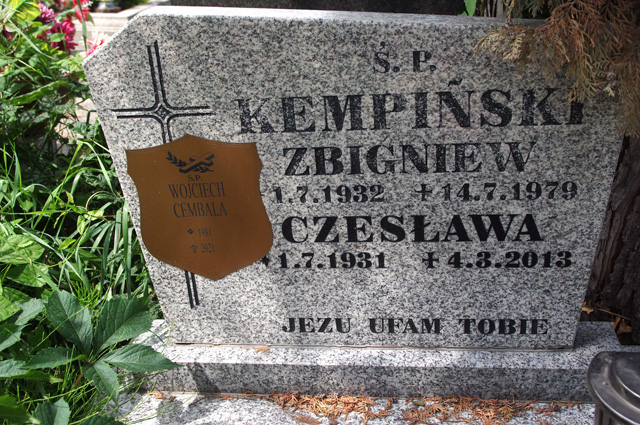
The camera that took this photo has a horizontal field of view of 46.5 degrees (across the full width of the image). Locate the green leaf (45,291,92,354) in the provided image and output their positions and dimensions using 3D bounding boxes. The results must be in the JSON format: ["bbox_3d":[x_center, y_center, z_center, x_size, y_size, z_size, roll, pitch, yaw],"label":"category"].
[{"bbox_3d":[-0.386,0.170,1.150,0.060,0.020,0.113,-22,62,-13],"label":"green leaf"}]

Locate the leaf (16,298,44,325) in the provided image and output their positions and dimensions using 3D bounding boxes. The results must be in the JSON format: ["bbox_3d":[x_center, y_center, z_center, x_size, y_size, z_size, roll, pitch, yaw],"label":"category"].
[{"bbox_3d":[-0.447,0.153,1.150,0.056,0.012,0.035,-41,52,-18],"label":"leaf"}]

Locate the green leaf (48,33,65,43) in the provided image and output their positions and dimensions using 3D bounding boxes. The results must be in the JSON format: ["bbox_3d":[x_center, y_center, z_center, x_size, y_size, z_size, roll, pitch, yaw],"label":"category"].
[{"bbox_3d":[-0.674,-0.446,1.900,0.045,0.007,0.026,-9,36,15],"label":"green leaf"}]

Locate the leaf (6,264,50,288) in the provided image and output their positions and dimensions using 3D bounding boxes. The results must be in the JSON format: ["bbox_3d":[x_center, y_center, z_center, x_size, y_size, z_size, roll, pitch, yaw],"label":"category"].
[{"bbox_3d":[-0.489,0.106,1.250,0.070,0.015,0.060,-25,44,-29],"label":"leaf"}]

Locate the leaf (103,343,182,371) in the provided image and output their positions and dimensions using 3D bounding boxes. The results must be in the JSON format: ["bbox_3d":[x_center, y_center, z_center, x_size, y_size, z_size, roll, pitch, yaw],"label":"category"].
[{"bbox_3d":[-0.268,0.221,1.120,0.115,0.018,0.058,4,24,0],"label":"leaf"}]

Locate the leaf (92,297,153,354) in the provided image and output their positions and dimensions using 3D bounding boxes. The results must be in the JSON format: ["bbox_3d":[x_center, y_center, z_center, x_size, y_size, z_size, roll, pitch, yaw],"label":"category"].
[{"bbox_3d":[-0.306,0.174,1.150,0.064,0.022,0.118,30,54,27],"label":"leaf"}]

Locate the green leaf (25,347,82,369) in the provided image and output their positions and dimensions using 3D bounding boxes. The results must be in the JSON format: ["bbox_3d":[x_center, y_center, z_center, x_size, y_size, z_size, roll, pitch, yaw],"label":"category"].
[{"bbox_3d":[-0.397,0.217,1.110,0.090,0.018,0.045,-10,24,-15],"label":"green leaf"}]

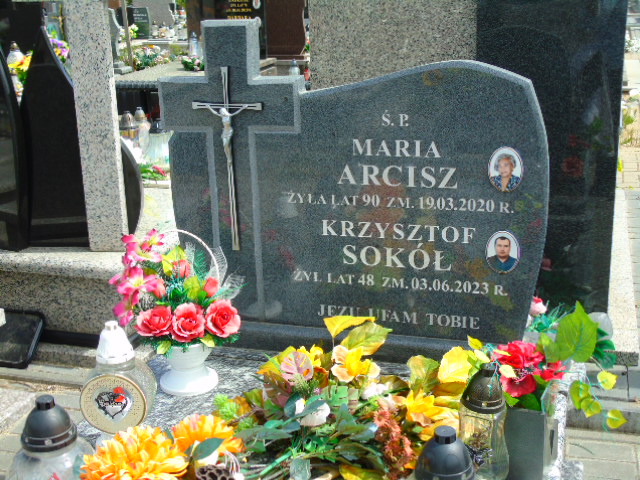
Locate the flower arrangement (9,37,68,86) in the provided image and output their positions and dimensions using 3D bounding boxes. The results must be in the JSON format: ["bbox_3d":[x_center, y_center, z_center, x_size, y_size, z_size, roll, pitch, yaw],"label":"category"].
[{"bbox_3d":[-2.184,-1.393,6.600,0.430,0.340,0.300,-2,15,0],"label":"flower arrangement"}]

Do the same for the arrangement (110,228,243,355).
[{"bbox_3d":[-0.343,0.123,2.031,0.295,0.275,0.210,-1,15,3],"label":"arrangement"}]

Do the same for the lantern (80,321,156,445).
[{"bbox_3d":[-0.417,0.299,1.761,0.152,0.260,0.135,-2,15,0],"label":"lantern"}]

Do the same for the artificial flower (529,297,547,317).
[{"bbox_3d":[0.566,0.176,2.220,0.050,0.056,0.050,-2,15,0],"label":"artificial flower"}]

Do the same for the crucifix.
[{"bbox_3d":[-0.228,-0.208,2.174,0.190,0.479,0.030,3,16,17],"label":"crucifix"}]

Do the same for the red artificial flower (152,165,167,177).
[{"bbox_3d":[-0.906,-0.392,4.800,0.080,0.060,0.060,-2,15,0],"label":"red artificial flower"}]

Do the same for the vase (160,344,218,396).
[{"bbox_3d":[-0.321,0.293,2.067,0.138,0.105,0.138,-2,15,0],"label":"vase"}]

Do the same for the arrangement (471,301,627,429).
[{"bbox_3d":[0.428,0.231,1.600,0.275,0.215,0.200,3,16,17],"label":"arrangement"}]

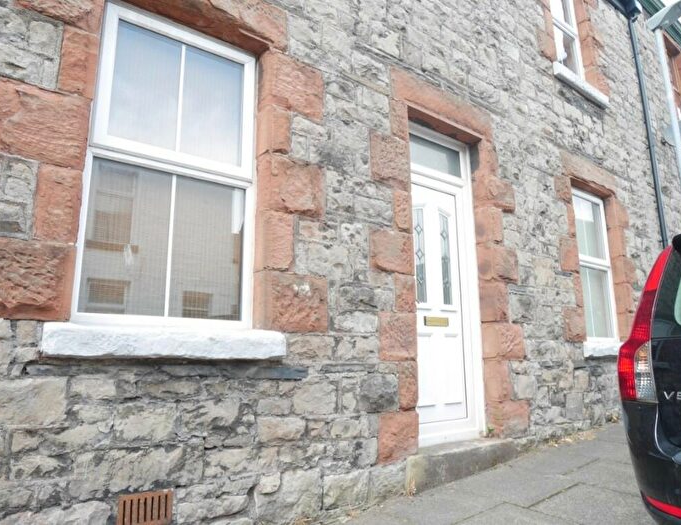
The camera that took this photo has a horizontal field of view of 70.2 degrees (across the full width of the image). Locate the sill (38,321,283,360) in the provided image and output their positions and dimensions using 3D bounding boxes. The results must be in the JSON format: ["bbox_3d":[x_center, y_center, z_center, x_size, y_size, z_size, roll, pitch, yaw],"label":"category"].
[{"bbox_3d":[-0.810,0.393,2.396,1.148,0.134,0.175,8,-14,-36],"label":"sill"}]

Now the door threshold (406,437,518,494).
[{"bbox_3d":[0.806,1.393,3.405,1.140,0.208,0.235,8,-14,-36],"label":"door threshold"}]

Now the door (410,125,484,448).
[{"bbox_3d":[0.765,0.121,3.845,0.885,2.473,0.095,8,-14,-36],"label":"door"}]

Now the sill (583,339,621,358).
[{"bbox_3d":[2.701,0.885,4.942,1.210,0.135,0.175,8,-14,-36],"label":"sill"}]

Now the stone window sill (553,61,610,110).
[{"bbox_3d":[2.677,-1.962,5.522,1.220,0.130,0.175,8,-14,-36],"label":"stone window sill"}]

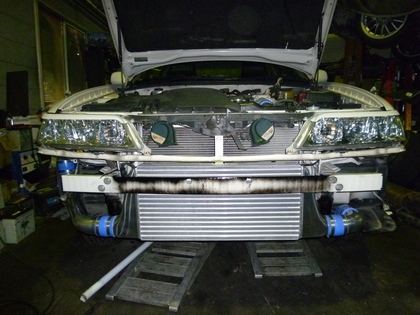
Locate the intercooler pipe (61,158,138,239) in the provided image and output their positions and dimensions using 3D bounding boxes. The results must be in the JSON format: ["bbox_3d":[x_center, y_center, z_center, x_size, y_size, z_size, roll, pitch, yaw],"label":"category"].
[{"bbox_3d":[-0.487,0.157,1.190,0.350,0.285,0.240,0,8,0],"label":"intercooler pipe"}]

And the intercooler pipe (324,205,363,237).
[{"bbox_3d":[0.525,0.250,1.175,0.180,0.105,0.190,0,8,0],"label":"intercooler pipe"}]

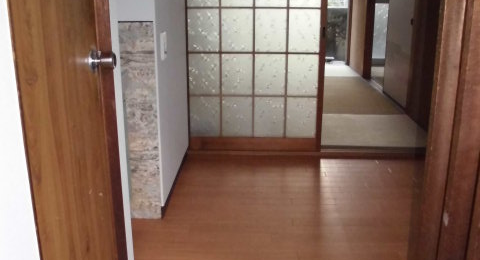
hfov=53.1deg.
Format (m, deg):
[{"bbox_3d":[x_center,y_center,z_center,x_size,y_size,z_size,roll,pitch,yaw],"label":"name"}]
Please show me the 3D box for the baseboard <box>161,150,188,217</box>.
[{"bbox_3d":[-0.372,0.268,2.766,0.018,0.061,1.009,0,14,1],"label":"baseboard"}]

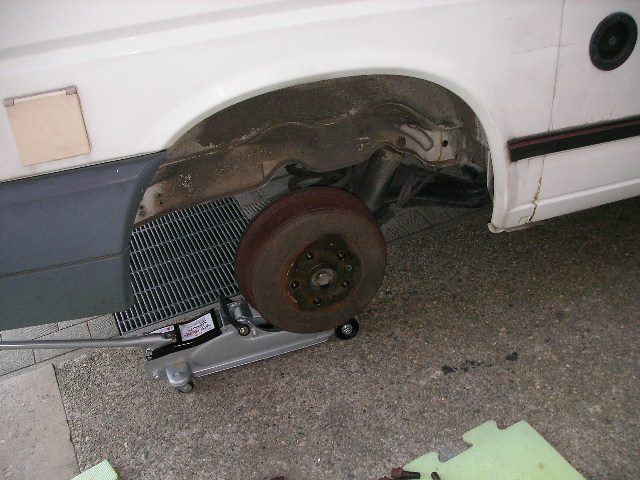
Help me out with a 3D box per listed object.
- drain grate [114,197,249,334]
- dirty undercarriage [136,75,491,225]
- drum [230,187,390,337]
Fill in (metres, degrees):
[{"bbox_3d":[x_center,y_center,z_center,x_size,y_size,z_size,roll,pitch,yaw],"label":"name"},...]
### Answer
[{"bbox_3d":[-0.379,0.040,1.914,0.425,0.030,0.440,-18,46,-18],"label":"drain grate"},{"bbox_3d":[-0.017,-0.171,1.397,0.690,0.360,0.360,-15,32,-14],"label":"dirty undercarriage"},{"bbox_3d":[-0.006,0.057,1.405,0.312,0.312,0.092,-15,32,-14],"label":"drum"}]

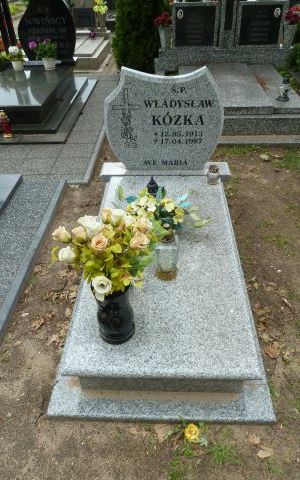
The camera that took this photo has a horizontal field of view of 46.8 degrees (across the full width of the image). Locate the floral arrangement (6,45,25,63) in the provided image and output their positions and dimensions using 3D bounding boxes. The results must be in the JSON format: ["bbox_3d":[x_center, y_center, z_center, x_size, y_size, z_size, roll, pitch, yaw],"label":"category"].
[{"bbox_3d":[-1.596,-2.210,4.119,0.175,0.160,0.170,0,41,3],"label":"floral arrangement"}]

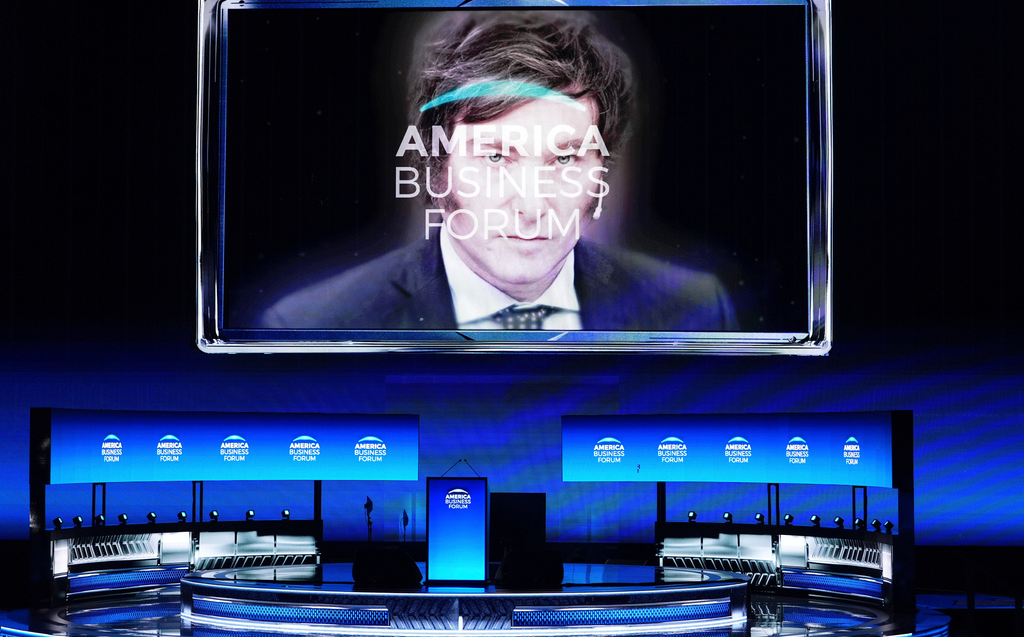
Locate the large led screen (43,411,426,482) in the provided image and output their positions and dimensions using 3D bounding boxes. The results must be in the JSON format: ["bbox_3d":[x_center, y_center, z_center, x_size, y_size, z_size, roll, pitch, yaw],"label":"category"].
[{"bbox_3d":[-4.151,1.824,32.522,1.193,1.000,6.651,-3,-5,45],"label":"large led screen"}]

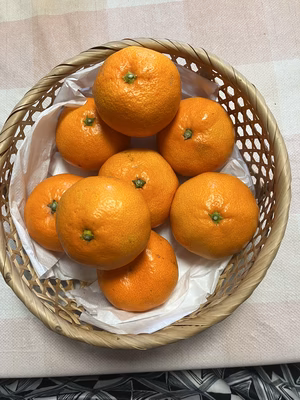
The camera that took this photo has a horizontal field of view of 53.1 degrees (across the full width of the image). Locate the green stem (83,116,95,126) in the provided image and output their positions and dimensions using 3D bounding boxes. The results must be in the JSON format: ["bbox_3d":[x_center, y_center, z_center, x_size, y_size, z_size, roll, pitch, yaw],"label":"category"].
[{"bbox_3d":[-0.049,-0.063,0.241,0.009,0.004,0.009,0,82,-2],"label":"green stem"}]

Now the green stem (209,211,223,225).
[{"bbox_3d":[0.046,0.012,0.211,0.010,0.004,0.010,0,87,9],"label":"green stem"}]

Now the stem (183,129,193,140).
[{"bbox_3d":[0.029,-0.051,0.233,0.009,0.004,0.009,0,93,17],"label":"stem"}]

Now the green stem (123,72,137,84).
[{"bbox_3d":[-0.014,-0.081,0.201,0.009,0.004,0.009,0,89,7],"label":"green stem"}]

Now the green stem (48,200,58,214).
[{"bbox_3d":[-0.074,0.006,0.231,0.009,0.004,0.009,0,81,1],"label":"green stem"}]

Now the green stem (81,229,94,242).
[{"bbox_3d":[-0.040,0.022,0.190,0.009,0.004,0.009,0,96,10],"label":"green stem"}]

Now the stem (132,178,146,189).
[{"bbox_3d":[-0.008,-0.012,0.226,0.010,0.004,0.010,0,84,-1],"label":"stem"}]

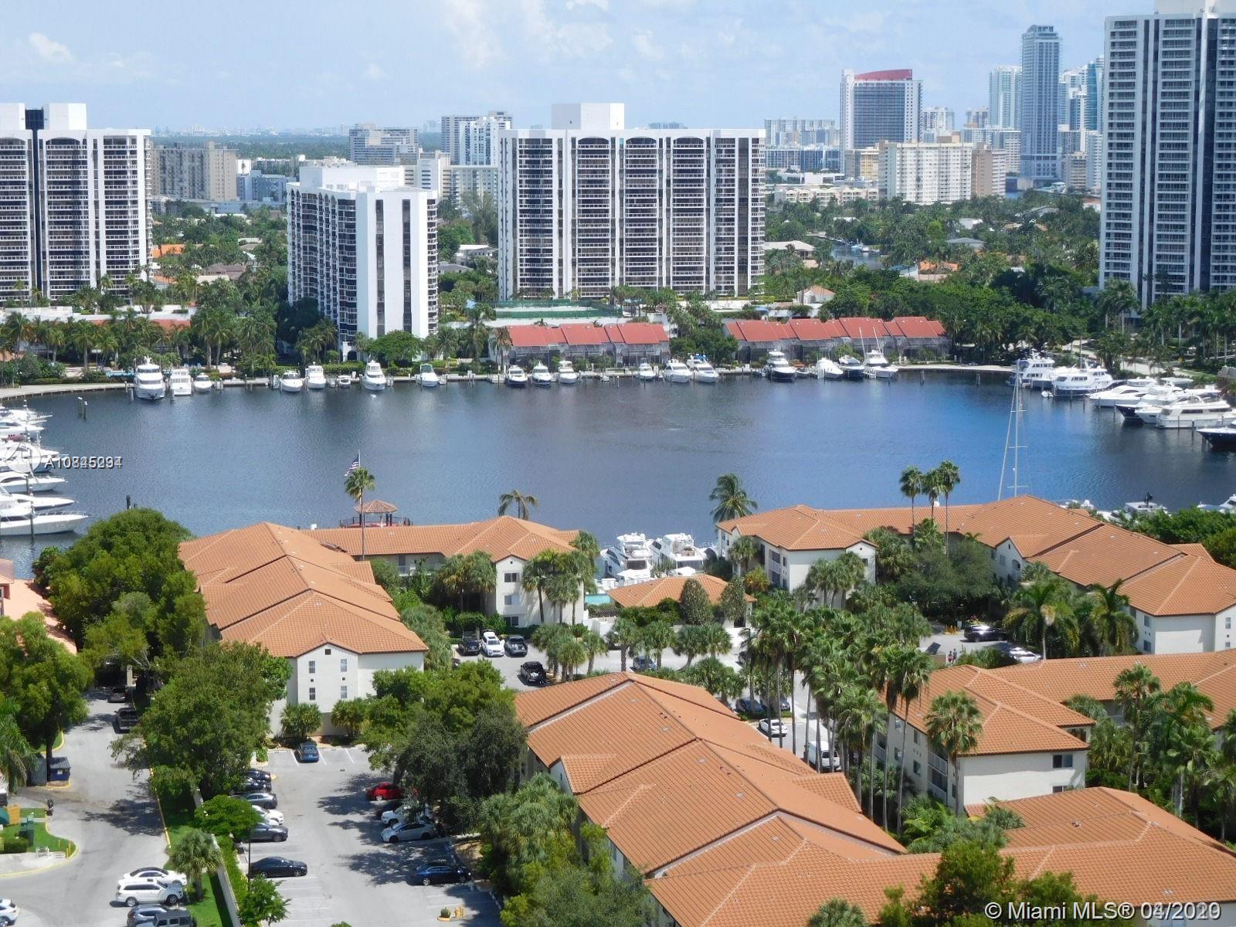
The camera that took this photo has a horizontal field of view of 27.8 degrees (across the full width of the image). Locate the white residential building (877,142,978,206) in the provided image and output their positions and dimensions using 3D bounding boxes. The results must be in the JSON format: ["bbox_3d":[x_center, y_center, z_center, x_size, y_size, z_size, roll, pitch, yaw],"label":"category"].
[{"bbox_3d":[213.939,-198.778,1737.450,85.140,47.000,15.500,-7,11,-44],"label":"white residential building"}]

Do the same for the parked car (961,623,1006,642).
[{"bbox_3d":[42.485,19.557,288.907,4.750,1.520,1.870,-1,8,-5],"label":"parked car"}]

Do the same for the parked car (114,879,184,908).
[{"bbox_3d":[-35.698,32.488,190.598,5.000,1.720,1.930,-1,8,-10],"label":"parked car"}]

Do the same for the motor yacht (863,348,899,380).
[{"bbox_3d":[63.156,-24.138,601.714,4.600,6.300,14.000,-3,8,-24],"label":"motor yacht"}]

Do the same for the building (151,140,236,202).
[{"bbox_3d":[-292.199,-198.538,1727.681,60.000,48.500,24.000,7,10,40],"label":"building"}]

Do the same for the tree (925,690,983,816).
[{"bbox_3d":[28.536,25.357,212.343,4.800,12.600,4.800,0,8,0],"label":"tree"}]

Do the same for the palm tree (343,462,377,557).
[{"bbox_3d":[-29.818,10.246,290.483,3.500,19.552,3.500,0,8,0],"label":"palm tree"}]

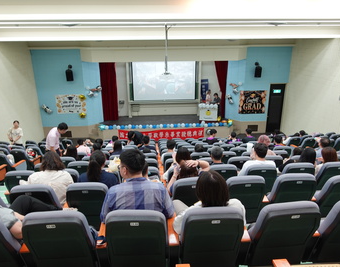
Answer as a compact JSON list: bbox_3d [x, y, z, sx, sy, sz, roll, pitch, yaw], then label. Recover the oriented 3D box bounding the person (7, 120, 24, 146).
[{"bbox_3d":[-4.799,0.372,8.590,0.460,1.620,0.320,-10,20,-27],"label":"person"}]

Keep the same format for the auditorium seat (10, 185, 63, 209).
[{"bbox_3d":[-1.371,0.866,3.010,0.550,0.940,0.620,-1,18,-3],"label":"auditorium seat"}]

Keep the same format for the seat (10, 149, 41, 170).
[{"bbox_3d":[-4.020,0.793,7.546,0.550,0.940,0.600,4,19,12],"label":"seat"}]

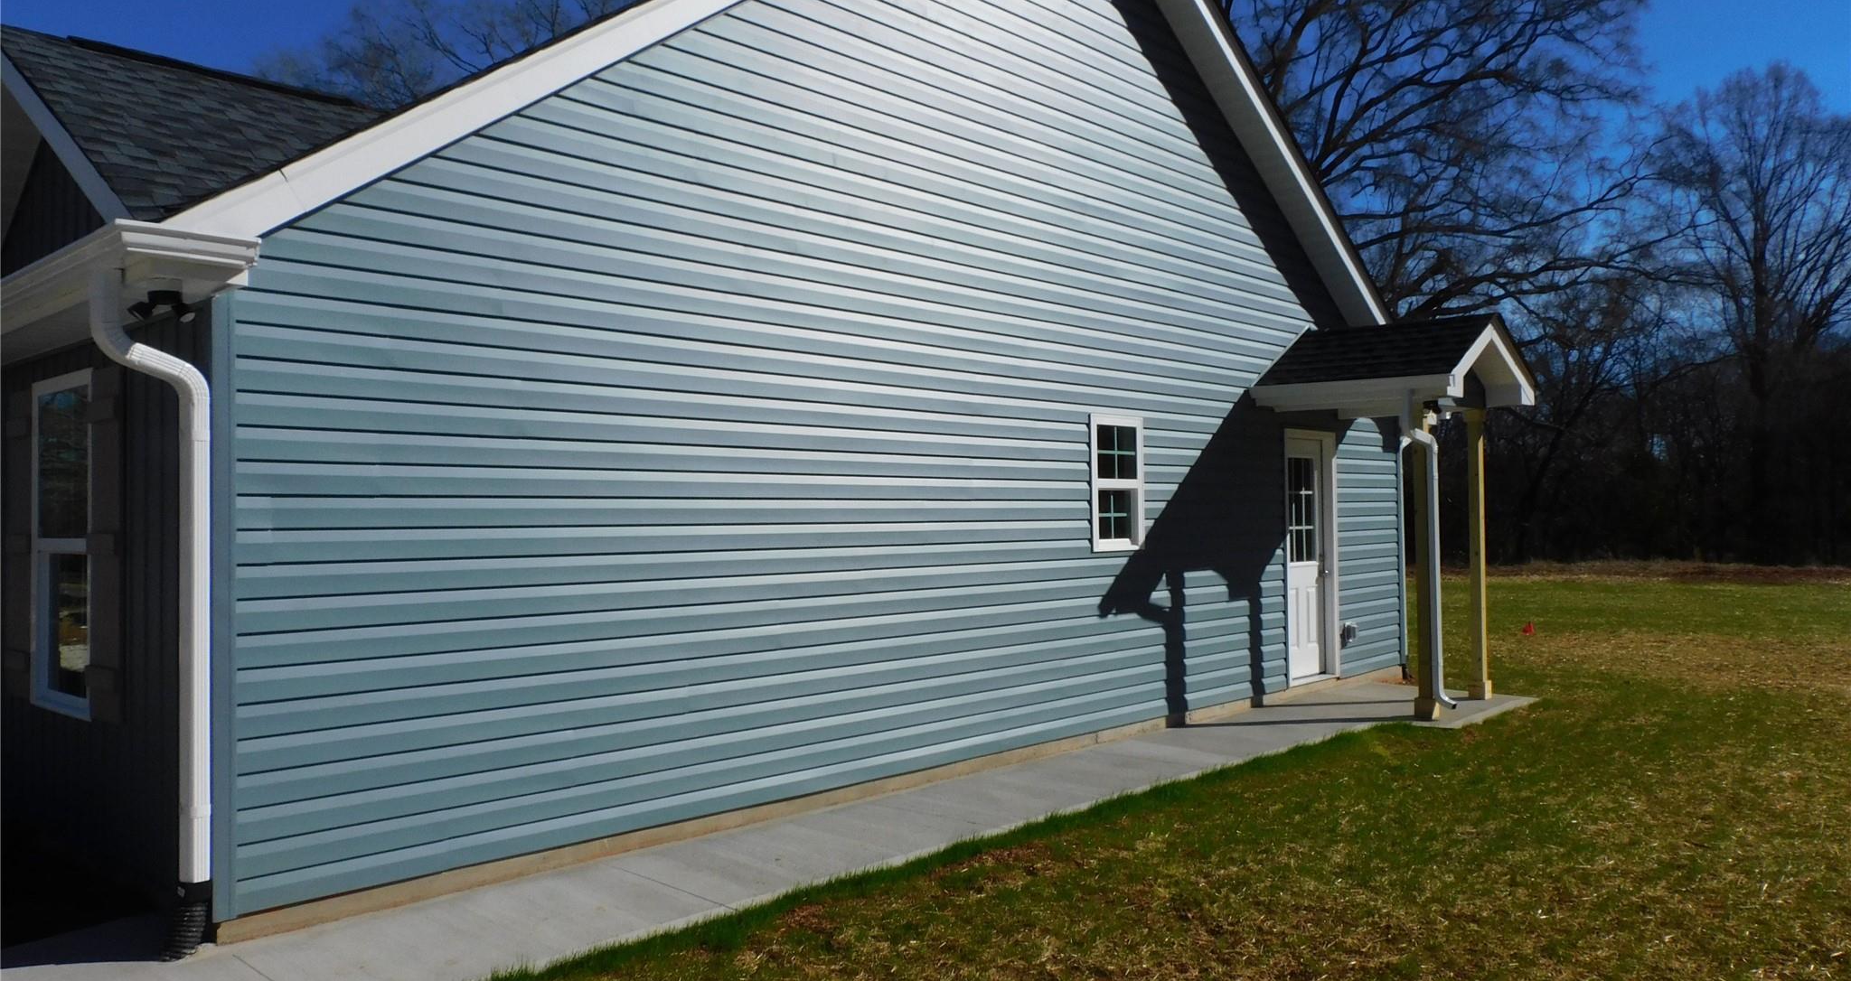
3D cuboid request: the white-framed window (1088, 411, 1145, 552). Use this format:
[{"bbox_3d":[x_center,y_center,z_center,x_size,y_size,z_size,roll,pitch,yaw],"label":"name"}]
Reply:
[{"bbox_3d":[1.302,-0.053,8.750,0.080,0.915,0.610,-2,-2,43],"label":"white-framed window"}]

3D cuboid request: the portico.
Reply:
[{"bbox_3d":[3.808,0.174,10.273,1.500,3.060,2.000,-2,-2,43],"label":"portico"}]

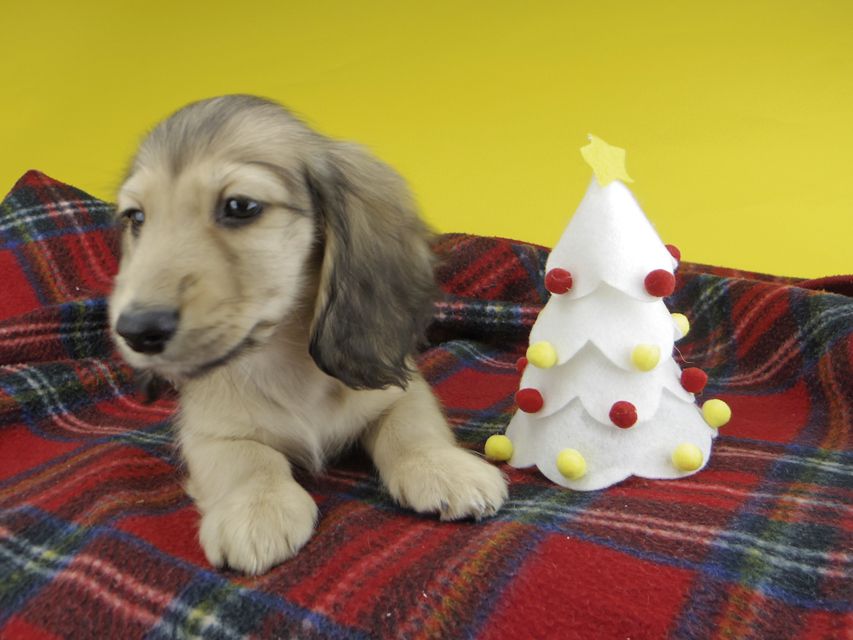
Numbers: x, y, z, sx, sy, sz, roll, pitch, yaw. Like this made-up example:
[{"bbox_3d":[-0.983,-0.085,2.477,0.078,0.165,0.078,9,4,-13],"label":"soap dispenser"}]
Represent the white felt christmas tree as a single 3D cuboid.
[{"bbox_3d":[0.082,-0.010,0.304,0.114,0.143,0.111,-3,17,9],"label":"white felt christmas tree"}]

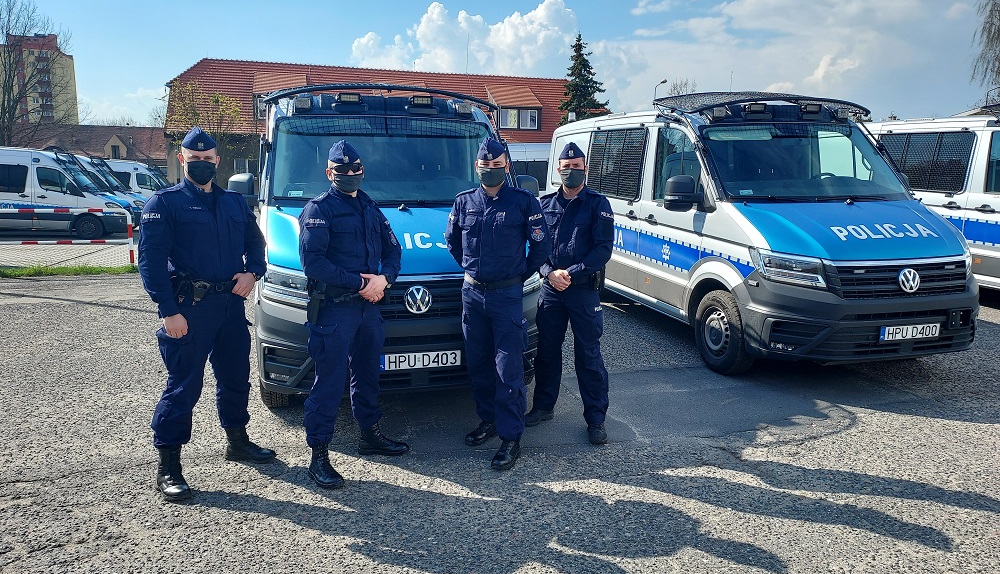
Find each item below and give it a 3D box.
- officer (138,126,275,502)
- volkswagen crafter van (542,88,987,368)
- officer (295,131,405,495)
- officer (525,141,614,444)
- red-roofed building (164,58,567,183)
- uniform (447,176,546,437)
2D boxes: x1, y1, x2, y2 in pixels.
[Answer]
[{"bbox_3d":[-1.590,0.127,3.698,0.660,1.880,0.440,-8,12,-41],"label":"officer"},{"bbox_3d":[2.305,-0.828,7.789,2.120,2.450,5.980,-2,9,-13],"label":"volkswagen crafter van"},{"bbox_3d":[-0.800,0.132,3.820,0.600,1.830,0.430,-8,12,-39],"label":"officer"},{"bbox_3d":[0.420,0.022,4.431,0.560,1.850,0.430,4,10,25],"label":"officer"},{"bbox_3d":[-7.294,-11.940,54.773,33.750,10.258,11.250,-3,9,-19],"label":"red-roofed building"},{"bbox_3d":[0.000,0.138,4.095,0.580,1.470,0.400,4,10,25],"label":"uniform"}]

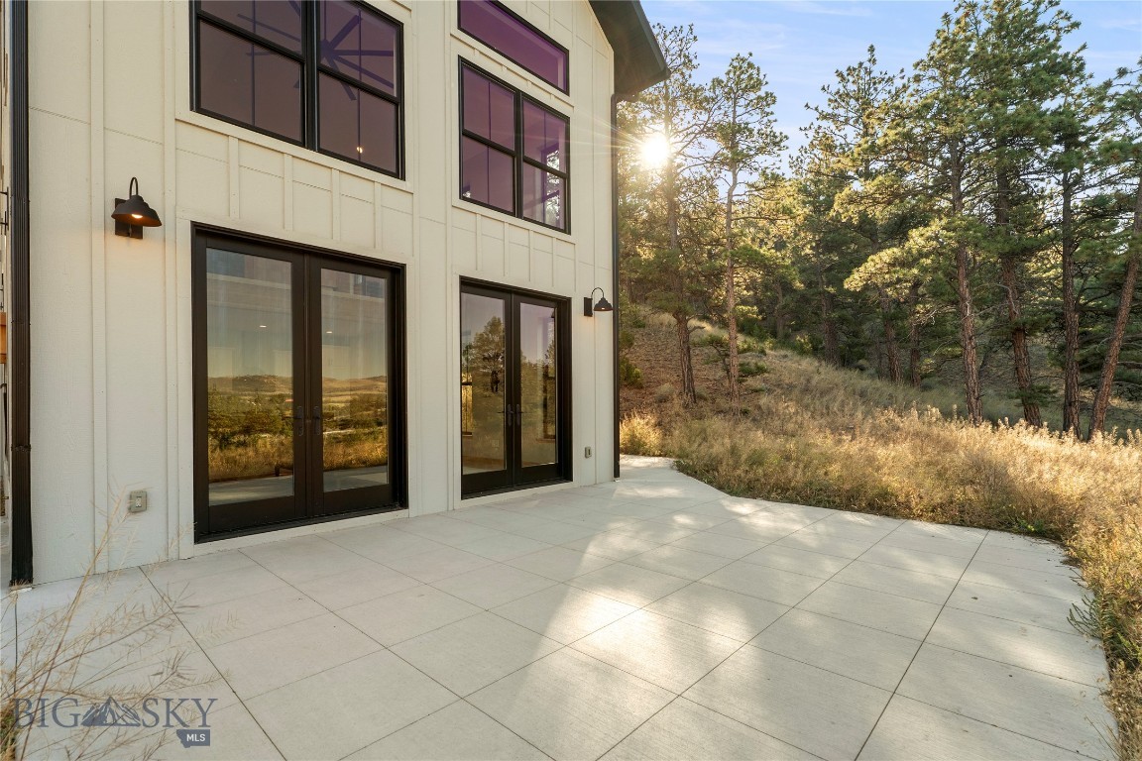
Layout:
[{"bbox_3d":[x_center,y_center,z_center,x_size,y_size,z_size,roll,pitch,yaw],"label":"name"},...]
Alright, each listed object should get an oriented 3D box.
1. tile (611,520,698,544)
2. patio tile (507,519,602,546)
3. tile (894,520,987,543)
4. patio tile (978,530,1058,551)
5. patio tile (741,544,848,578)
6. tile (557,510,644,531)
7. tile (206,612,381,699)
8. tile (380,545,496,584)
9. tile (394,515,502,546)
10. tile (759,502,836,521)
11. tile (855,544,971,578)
[{"bbox_3d":[0.757,1.395,4.593,0.621,0.050,0.599,-3,-4,44],"label":"tile"},{"bbox_3d":[-0.116,1.417,4.631,0.629,0.040,0.609,-3,-4,43],"label":"patio tile"},{"bbox_3d":[3.383,1.395,4.665,0.629,0.040,0.609,-3,-4,43],"label":"tile"},{"bbox_3d":[3.776,1.354,4.188,0.571,0.050,0.599,-3,-4,44],"label":"patio tile"},{"bbox_3d":[1.654,1.349,3.734,0.621,0.050,0.599,-3,-4,44],"label":"patio tile"},{"bbox_3d":[0.303,1.437,5.072,0.629,0.040,0.609,-3,-4,43],"label":"tile"},{"bbox_3d":[-1.338,1.309,2.436,0.629,0.040,0.609,-3,-4,43],"label":"tile"},{"bbox_3d":[-0.934,1.368,3.726,0.621,0.050,0.599,-3,-4,44],"label":"tile"},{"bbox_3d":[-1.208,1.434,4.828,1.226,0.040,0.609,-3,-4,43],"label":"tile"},{"bbox_3d":[2.449,1.423,5.459,0.621,0.050,0.599,-3,-4,44],"label":"tile"},{"bbox_3d":[2.544,1.354,3.783,0.629,0.040,0.609,-3,-4,43],"label":"tile"}]

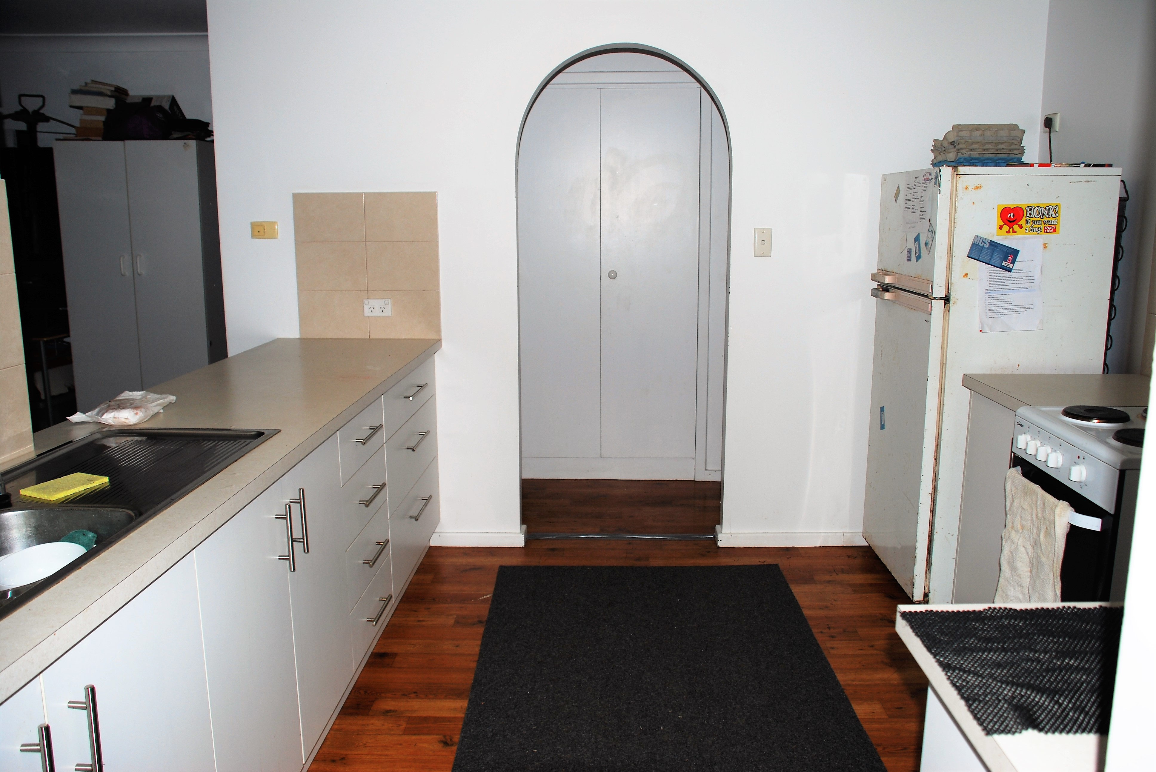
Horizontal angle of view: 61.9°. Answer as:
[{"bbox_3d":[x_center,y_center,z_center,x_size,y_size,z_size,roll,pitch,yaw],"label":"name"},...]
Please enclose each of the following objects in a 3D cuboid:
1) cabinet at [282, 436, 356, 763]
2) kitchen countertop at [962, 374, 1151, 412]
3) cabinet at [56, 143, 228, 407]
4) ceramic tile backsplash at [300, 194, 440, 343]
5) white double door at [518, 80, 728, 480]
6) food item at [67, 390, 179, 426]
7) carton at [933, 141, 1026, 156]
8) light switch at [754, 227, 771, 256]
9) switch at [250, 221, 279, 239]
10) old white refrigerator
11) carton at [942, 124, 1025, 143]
[{"bbox_3d":[-0.917,0.524,2.524,0.515,0.739,0.471,0,10,2],"label":"cabinet"},{"bbox_3d":[1.516,0.029,2.841,0.607,0.040,0.536,0,10,1],"label":"kitchen countertop"},{"bbox_3d":[-2.196,-0.369,5.048,0.723,1.782,0.446,0,10,1],"label":"cabinet"},{"bbox_3d":[-0.857,-0.485,3.919,0.595,0.598,0.013,0,10,1],"label":"ceramic tile backsplash"},{"bbox_3d":[0.160,-0.508,4.968,1.069,2.049,0.059,0,10,1],"label":"white double door"},{"bbox_3d":[-1.203,0.051,2.565,0.208,0.054,0.247,0,10,2],"label":"food item"},{"bbox_3d":[1.440,-0.868,3.467,0.267,0.059,0.247,0,10,1],"label":"carton"},{"bbox_3d":[0.753,-0.581,3.912,0.074,0.117,0.014,0,10,2],"label":"light switch"},{"bbox_3d":[-1.294,-0.641,3.980,0.112,0.073,0.014,0,10,2],"label":"switch"},{"bbox_3d":[1.469,0.008,3.545,0.658,1.566,0.648,0,10,1],"label":"old white refrigerator"},{"bbox_3d":[1.428,-0.887,3.399,0.257,0.064,0.119,0,10,1],"label":"carton"}]

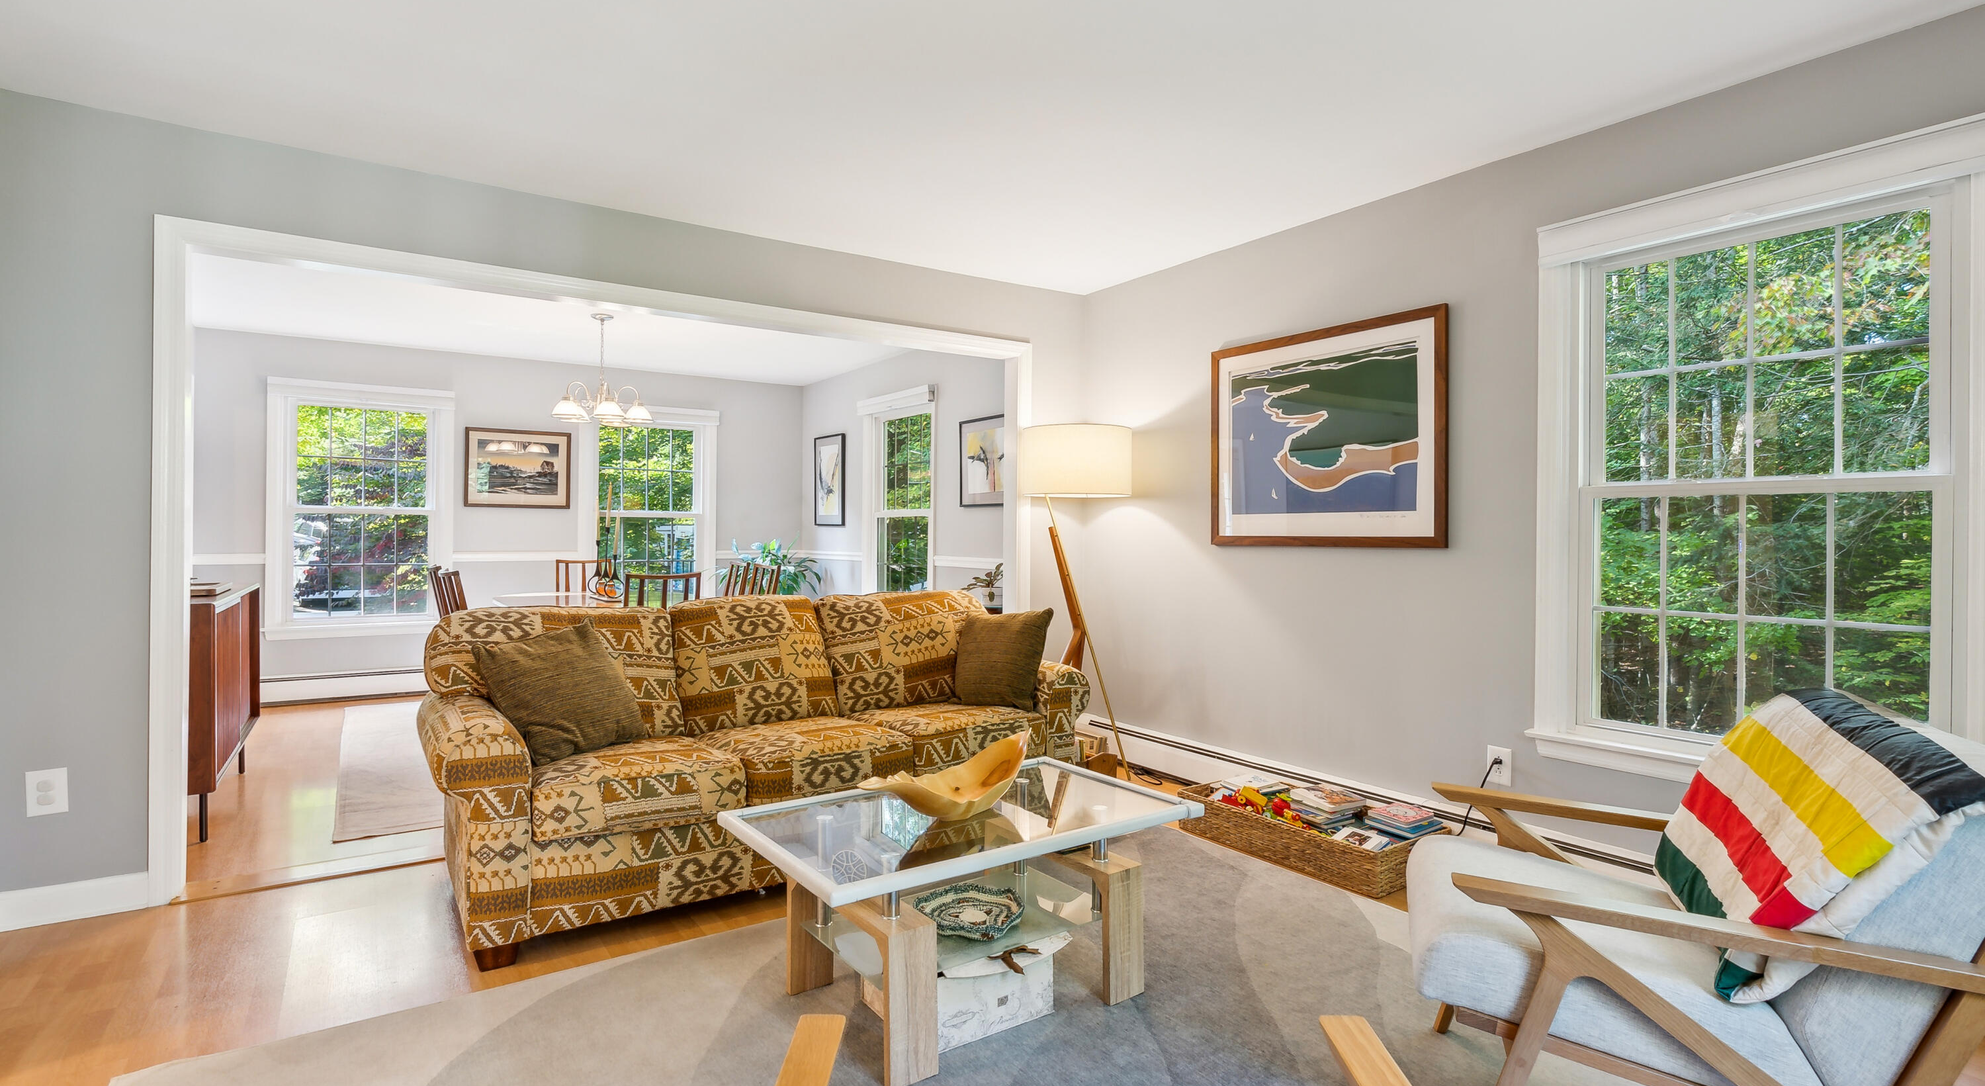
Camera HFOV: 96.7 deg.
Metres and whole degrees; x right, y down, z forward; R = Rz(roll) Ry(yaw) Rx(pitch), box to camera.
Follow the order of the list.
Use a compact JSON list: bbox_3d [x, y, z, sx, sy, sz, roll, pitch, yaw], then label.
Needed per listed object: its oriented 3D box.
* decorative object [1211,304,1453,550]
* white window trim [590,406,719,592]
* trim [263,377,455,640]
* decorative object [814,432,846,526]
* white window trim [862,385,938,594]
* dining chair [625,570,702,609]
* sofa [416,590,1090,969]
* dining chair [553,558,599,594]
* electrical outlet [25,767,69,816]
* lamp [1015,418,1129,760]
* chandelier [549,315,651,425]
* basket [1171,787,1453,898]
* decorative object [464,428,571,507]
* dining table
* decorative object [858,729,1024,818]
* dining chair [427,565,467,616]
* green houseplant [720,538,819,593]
[{"bbox_3d":[1.304,-0.418,3.556,0.030,0.868,1.076,-1,1,-35],"label":"decorative object"},{"bbox_3d":[-2.580,-0.227,6.741,1.006,1.597,0.100,0,0,-35],"label":"white window trim"},{"bbox_3d":[-4.062,-0.213,5.712,0.986,1.625,0.100,0,0,-35],"label":"trim"},{"bbox_3d":[-1.313,-0.496,7.055,0.030,0.727,0.562,0,0,-35],"label":"decorative object"},{"bbox_3d":[-0.715,-0.218,6.310,0.090,1.670,1.090,-1,1,-35],"label":"white window trim"},{"bbox_3d":[-1.678,0.614,4.380,0.460,0.940,0.520,0,0,-35],"label":"dining chair"},{"bbox_3d":[-0.743,0.651,3.147,2.184,0.890,0.877,0,0,-35],"label":"sofa"},{"bbox_3d":[-2.648,0.600,5.813,0.460,0.940,0.520,0,0,-35],"label":"dining chair"},{"bbox_3d":[-2.720,0.720,2.541,0.083,0.129,0.012,-1,1,-35],"label":"electrical outlet"},{"bbox_3d":[0.400,0.269,4.000,0.540,1.610,0.520,0,1,20],"label":"lamp"},{"bbox_3d":[-2.275,-0.992,5.155,0.610,0.660,0.610,-1,1,-35],"label":"chandelier"},{"bbox_3d":[1.106,1.012,3.120,0.390,0.150,0.780,-1,1,-37],"label":"basket"},{"bbox_3d":[-3.346,-0.524,6.237,0.668,0.562,0.030,0,0,-35],"label":"decorative object"},{"bbox_3d":[-2.245,0.693,5.146,1.070,0.730,1.600,-1,1,-35],"label":"dining table"},{"bbox_3d":[-0.122,0.560,2.130,0.410,0.180,0.240,0,1,-12],"label":"decorative object"},{"bbox_3d":[-2.744,0.610,4.775,0.500,0.910,0.470,-1,1,-35],"label":"dining chair"},{"bbox_3d":[-1.692,0.360,6.752,0.740,0.800,0.740,0,0,-35],"label":"green houseplant"}]

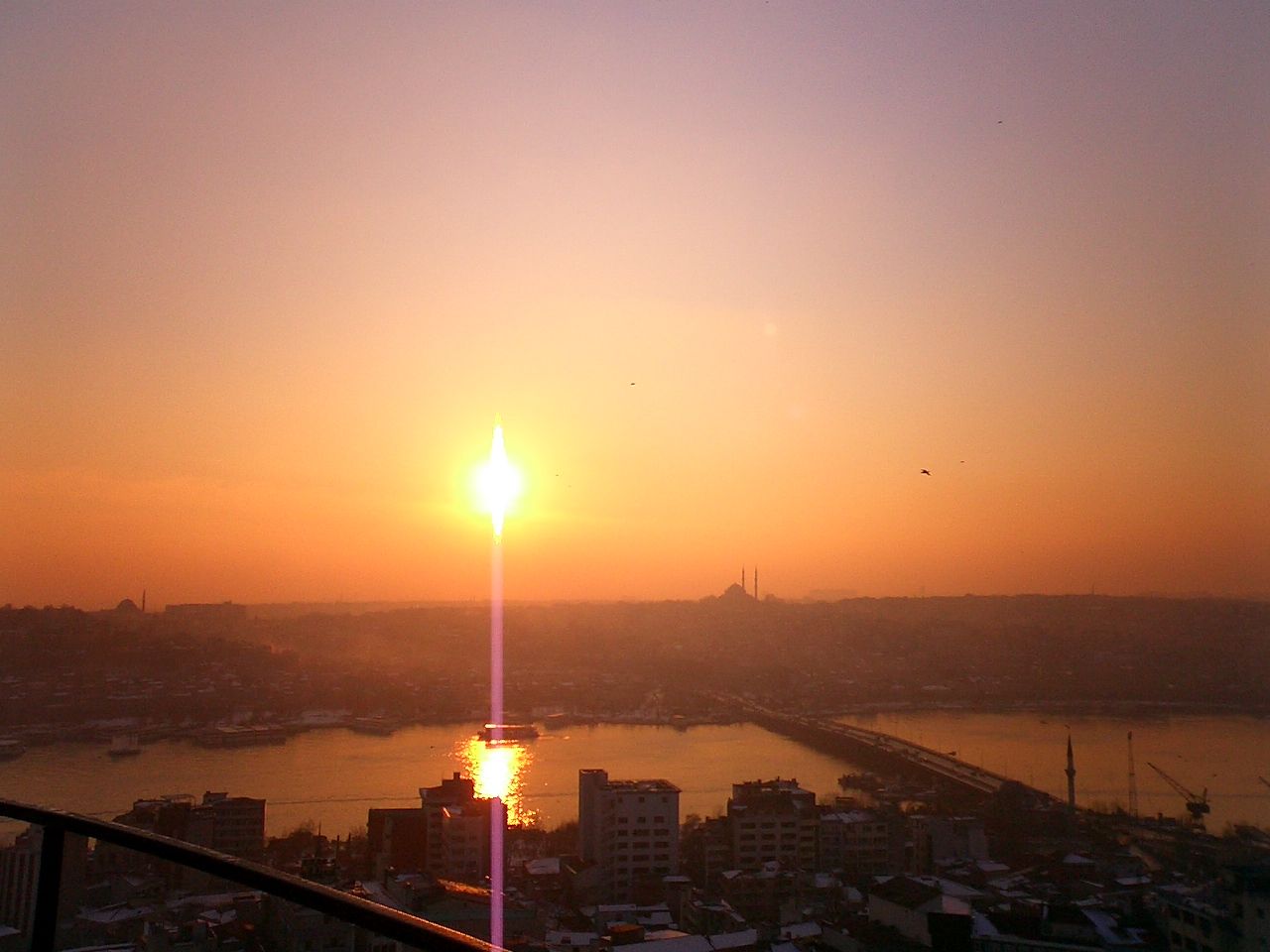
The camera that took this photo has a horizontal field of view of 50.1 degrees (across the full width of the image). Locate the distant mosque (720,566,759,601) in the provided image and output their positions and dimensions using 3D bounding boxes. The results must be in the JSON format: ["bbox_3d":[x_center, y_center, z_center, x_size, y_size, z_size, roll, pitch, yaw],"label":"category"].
[{"bbox_3d":[166.600,172.100,2140.000,48.000,62.000,58.000,1,-5,-16],"label":"distant mosque"}]

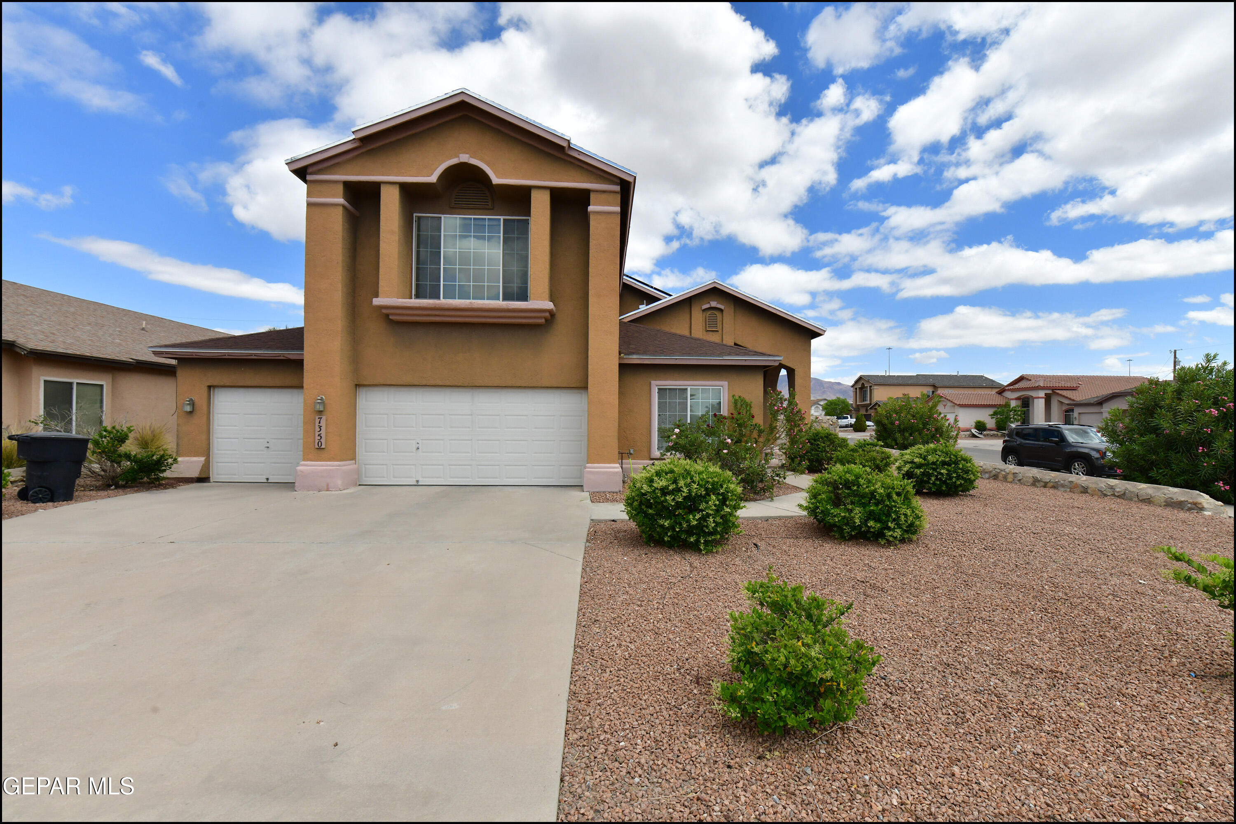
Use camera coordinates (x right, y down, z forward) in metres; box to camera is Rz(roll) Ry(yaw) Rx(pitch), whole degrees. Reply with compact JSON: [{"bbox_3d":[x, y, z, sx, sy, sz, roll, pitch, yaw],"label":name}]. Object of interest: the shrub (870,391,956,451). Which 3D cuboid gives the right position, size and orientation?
[{"bbox_3d":[10.400,0.430,18.000,2.700,2.550,2.600,0,0,0],"label":"shrub"}]

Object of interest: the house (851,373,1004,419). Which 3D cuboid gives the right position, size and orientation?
[{"bbox_3d":[45.500,-1.500,76.000,17.000,8.200,14.000,1,-1,-3],"label":"house"}]

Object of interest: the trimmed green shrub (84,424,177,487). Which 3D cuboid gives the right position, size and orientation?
[{"bbox_3d":[-10.150,0.900,10.800,1.450,1.300,1.300,1,-1,-3],"label":"trimmed green shrub"}]

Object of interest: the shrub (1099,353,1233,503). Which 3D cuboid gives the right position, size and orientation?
[{"bbox_3d":[11.150,0.270,10.000,2.800,3.000,2.700,0,0,0],"label":"shrub"}]

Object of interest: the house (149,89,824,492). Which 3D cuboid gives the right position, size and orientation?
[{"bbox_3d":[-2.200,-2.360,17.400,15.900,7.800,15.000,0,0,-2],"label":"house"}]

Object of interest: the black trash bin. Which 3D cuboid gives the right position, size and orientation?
[{"bbox_3d":[-9.750,0.945,8.820,0.720,1.150,0.900,0,-1,30],"label":"black trash bin"}]

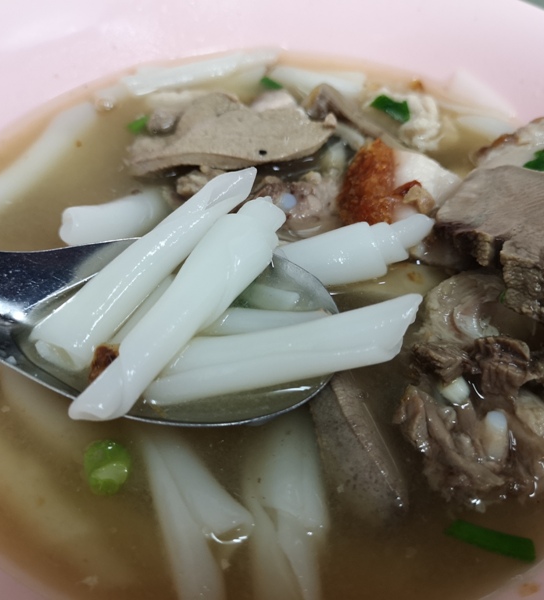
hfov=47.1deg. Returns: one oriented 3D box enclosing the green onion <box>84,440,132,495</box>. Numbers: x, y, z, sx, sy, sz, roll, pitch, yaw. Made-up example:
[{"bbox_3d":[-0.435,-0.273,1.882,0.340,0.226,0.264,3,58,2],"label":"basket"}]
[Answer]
[{"bbox_3d":[-0.029,0.030,0.110,0.008,0.006,0.008,0,53,1],"label":"green onion"}]

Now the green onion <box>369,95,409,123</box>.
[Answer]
[{"bbox_3d":[0.031,-0.050,0.164,0.010,0.004,0.005,16,55,13],"label":"green onion"}]

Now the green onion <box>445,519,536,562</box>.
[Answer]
[{"bbox_3d":[0.036,0.040,0.103,0.013,0.003,0.003,15,54,12],"label":"green onion"}]

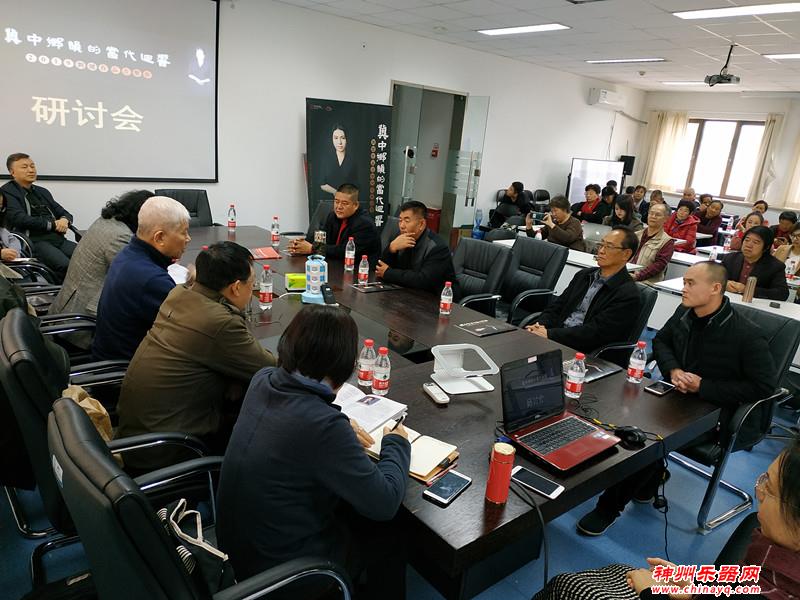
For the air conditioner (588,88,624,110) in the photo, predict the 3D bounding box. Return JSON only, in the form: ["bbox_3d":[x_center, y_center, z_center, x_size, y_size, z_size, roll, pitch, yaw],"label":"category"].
[{"bbox_3d":[3.875,-3.777,10.458,0.830,0.280,0.210,-8,21,-38],"label":"air conditioner"}]

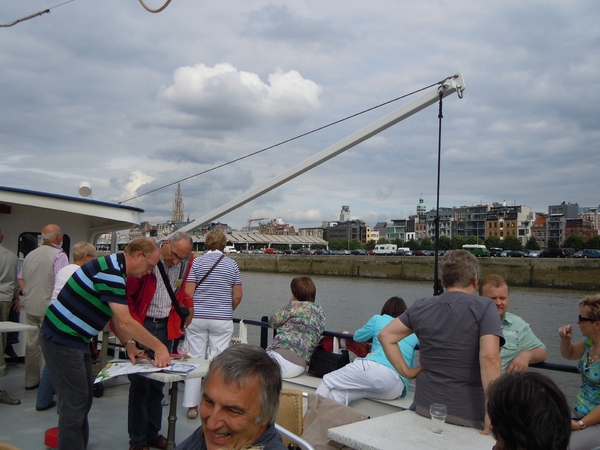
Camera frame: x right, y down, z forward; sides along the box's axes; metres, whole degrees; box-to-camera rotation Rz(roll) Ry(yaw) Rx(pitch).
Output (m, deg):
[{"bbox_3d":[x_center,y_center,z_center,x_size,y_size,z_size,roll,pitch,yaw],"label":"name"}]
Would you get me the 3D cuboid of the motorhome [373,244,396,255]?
[{"bbox_3d":[23.253,7.101,142.251,2.200,2.850,6.500,2,-4,-42],"label":"motorhome"}]

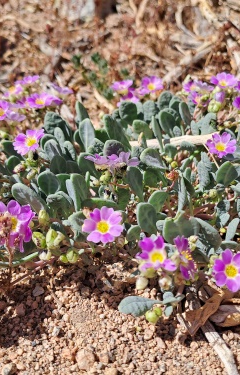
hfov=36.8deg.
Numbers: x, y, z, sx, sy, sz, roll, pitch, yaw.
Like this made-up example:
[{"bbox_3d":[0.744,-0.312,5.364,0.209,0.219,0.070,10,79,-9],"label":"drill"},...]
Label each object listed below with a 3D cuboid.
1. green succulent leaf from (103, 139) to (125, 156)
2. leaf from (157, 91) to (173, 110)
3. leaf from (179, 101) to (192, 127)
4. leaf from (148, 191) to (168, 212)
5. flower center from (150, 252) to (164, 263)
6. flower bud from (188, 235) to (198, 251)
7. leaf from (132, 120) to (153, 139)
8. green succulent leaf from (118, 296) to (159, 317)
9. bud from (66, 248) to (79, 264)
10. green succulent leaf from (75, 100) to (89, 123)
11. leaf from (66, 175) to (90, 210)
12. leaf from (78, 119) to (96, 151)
[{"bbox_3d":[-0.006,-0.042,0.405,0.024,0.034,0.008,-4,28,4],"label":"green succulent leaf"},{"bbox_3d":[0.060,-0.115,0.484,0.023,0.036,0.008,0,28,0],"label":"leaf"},{"bbox_3d":[0.083,-0.093,0.453,0.016,0.036,0.009,3,30,30],"label":"leaf"},{"bbox_3d":[0.038,0.016,0.369,0.018,0.031,0.005,16,29,-7],"label":"leaf"},{"bbox_3d":[0.031,0.059,0.302,0.012,0.012,0.005,0,-5,0],"label":"flower center"},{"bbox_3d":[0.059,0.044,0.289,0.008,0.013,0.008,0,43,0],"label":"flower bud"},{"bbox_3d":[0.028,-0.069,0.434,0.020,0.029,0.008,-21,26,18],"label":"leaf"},{"bbox_3d":[0.015,0.093,0.283,0.033,0.005,0.019,-4,57,-3],"label":"green succulent leaf"},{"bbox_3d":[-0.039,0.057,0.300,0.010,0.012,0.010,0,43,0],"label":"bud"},{"bbox_3d":[-0.048,-0.094,0.457,0.016,0.035,0.008,-14,28,-12],"label":"green succulent leaf"},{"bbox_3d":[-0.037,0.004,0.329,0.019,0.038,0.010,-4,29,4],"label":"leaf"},{"bbox_3d":[-0.044,-0.070,0.488,0.024,0.050,0.007,-3,30,1],"label":"leaf"}]

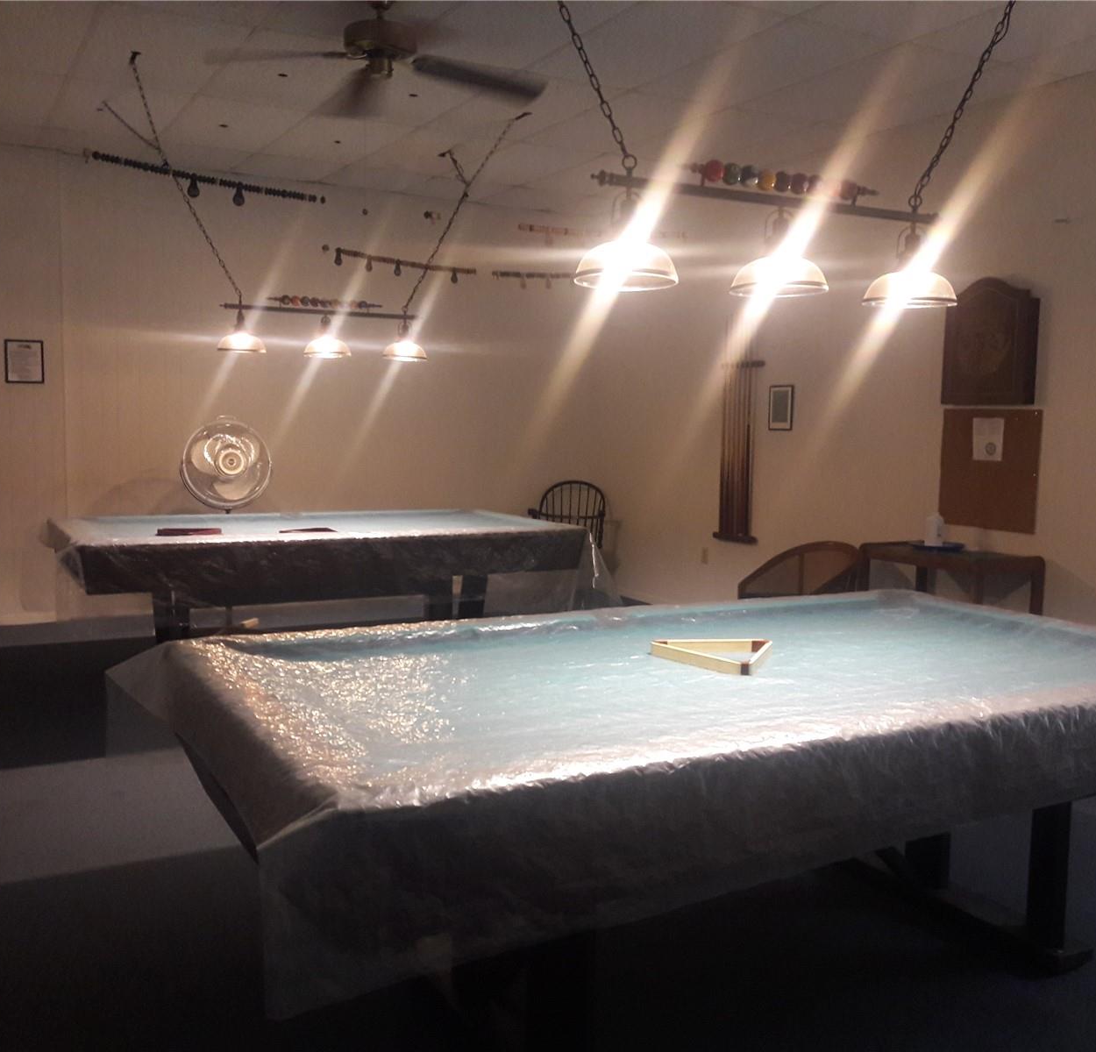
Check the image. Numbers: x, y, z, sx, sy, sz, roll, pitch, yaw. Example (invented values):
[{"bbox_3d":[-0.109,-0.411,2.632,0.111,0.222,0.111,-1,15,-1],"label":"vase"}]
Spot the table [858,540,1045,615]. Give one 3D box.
[{"bbox_3d":[2.005,0.498,5.748,0.460,0.745,0.770,-2,7,-28],"label":"table"}]

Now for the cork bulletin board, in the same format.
[{"bbox_3d":[2.258,-0.288,5.815,0.020,0.610,0.606,-2,6,-29],"label":"cork bulletin board"}]

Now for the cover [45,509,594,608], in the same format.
[{"bbox_3d":[-1.278,0.132,6.332,2.620,0.290,1.420,-2,6,-25],"label":"cover"}]

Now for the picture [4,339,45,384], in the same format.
[{"bbox_3d":[-3.283,-1.030,7.115,0.222,0.268,0.020,-2,7,-28],"label":"picture"}]

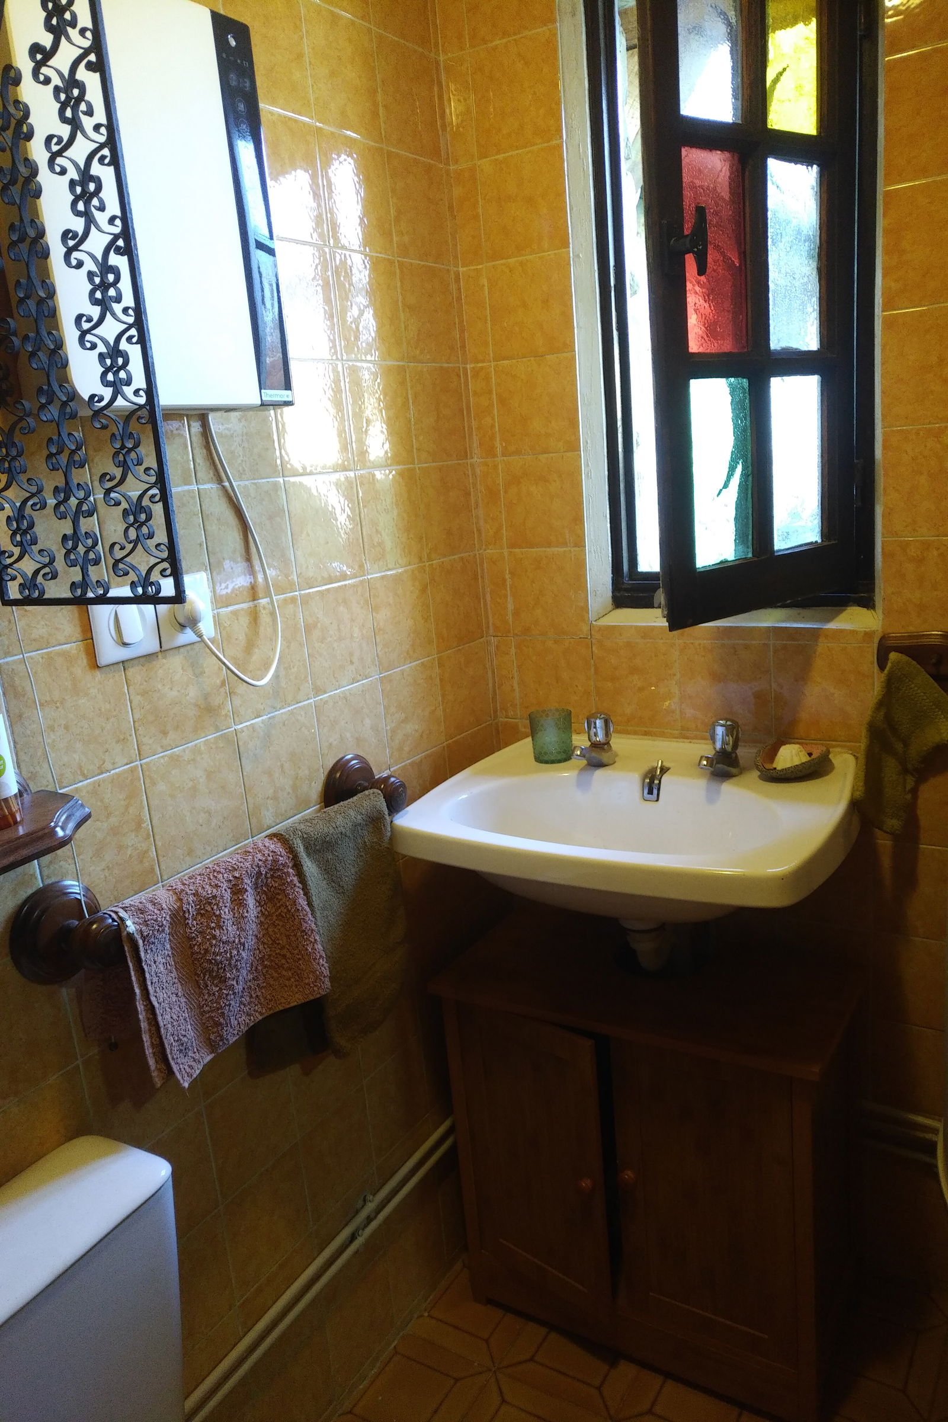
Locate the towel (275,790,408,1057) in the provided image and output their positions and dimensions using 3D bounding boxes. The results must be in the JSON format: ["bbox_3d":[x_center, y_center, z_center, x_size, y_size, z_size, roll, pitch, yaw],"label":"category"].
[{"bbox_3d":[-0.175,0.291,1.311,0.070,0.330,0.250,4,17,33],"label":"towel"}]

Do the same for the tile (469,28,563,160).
[{"bbox_3d":[0.062,-0.921,1.472,0.148,0.149,0.010,4,17,33],"label":"tile"}]

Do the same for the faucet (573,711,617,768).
[{"bbox_3d":[0.187,0.050,1.538,0.048,0.078,0.097,4,17,33],"label":"faucet"}]

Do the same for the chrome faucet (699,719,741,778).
[{"bbox_3d":[0.359,0.061,1.436,0.048,0.078,0.099,4,17,33],"label":"chrome faucet"}]

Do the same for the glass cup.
[{"bbox_3d":[0.126,0.042,1.596,0.069,0.077,0.069,-5,14,1],"label":"glass cup"}]

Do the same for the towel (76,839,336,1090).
[{"bbox_3d":[-0.293,0.284,1.134,0.075,0.215,0.300,4,17,33],"label":"towel"}]

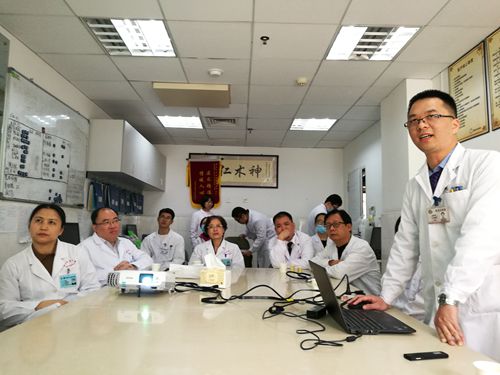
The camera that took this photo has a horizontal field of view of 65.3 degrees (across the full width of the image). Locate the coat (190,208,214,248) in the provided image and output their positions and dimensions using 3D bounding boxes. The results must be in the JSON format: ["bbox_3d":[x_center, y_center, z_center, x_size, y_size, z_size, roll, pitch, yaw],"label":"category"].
[{"bbox_3d":[-0.614,0.787,5.435,0.460,1.000,0.300,3,-6,-15],"label":"coat"}]

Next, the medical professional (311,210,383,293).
[{"bbox_3d":[0.661,0.815,2.842,0.580,1.292,0.720,-4,-8,40],"label":"medical professional"}]

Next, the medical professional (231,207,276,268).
[{"bbox_3d":[0.084,0.964,5.030,0.660,1.410,0.500,3,-6,-19],"label":"medical professional"}]

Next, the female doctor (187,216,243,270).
[{"bbox_3d":[-0.326,0.900,3.800,0.540,1.270,0.720,1,-6,-3],"label":"female doctor"}]

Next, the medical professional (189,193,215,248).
[{"bbox_3d":[-0.653,0.911,5.515,0.470,1.595,0.320,3,-6,-21],"label":"medical professional"}]

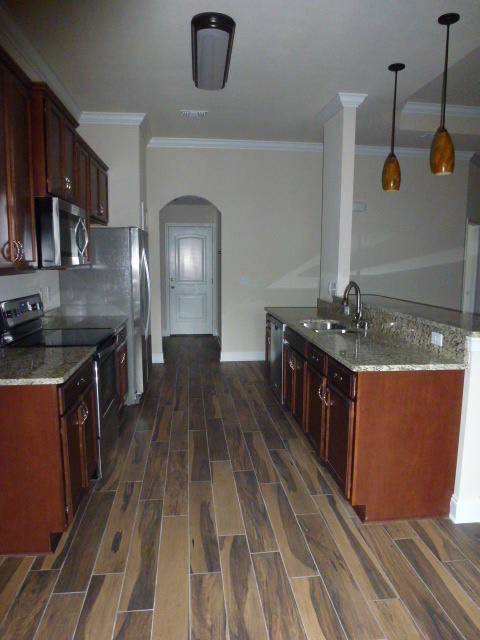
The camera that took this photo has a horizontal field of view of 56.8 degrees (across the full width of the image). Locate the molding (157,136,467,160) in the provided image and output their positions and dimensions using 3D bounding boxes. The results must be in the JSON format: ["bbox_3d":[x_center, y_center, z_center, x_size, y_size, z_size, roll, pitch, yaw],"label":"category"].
[{"bbox_3d":[1.087,-2.391,6.172,4.600,0.120,0.100,-1,8,-7],"label":"molding"}]

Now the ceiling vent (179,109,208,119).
[{"bbox_3d":[-0.513,-2.268,4.917,0.308,0.025,0.298,-1,8,-7],"label":"ceiling vent"}]

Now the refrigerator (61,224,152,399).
[{"bbox_3d":[-1.384,-0.066,4.817,0.800,1.770,0.910,-1,8,-7],"label":"refrigerator"}]

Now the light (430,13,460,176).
[{"bbox_3d":[1.361,-1.481,2.956,0.150,1.000,0.150,-1,8,-7],"label":"light"}]

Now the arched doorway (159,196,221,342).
[{"bbox_3d":[-0.692,-0.555,6.313,0.858,2.344,0.179,-1,8,-7],"label":"arched doorway"}]

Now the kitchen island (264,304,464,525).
[{"bbox_3d":[0.762,0.524,3.825,0.627,0.874,2.816,-1,8,-7],"label":"kitchen island"}]

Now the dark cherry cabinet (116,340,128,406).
[{"bbox_3d":[-1.390,0.498,4.051,0.620,0.860,0.690,-1,8,-7],"label":"dark cherry cabinet"}]

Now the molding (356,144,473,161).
[{"bbox_3d":[2.521,-2.388,6.341,1.801,0.114,0.100,-1,8,-7],"label":"molding"}]

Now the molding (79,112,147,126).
[{"bbox_3d":[-1.407,-2.216,4.891,0.756,0.109,0.095,-1,8,-7],"label":"molding"}]

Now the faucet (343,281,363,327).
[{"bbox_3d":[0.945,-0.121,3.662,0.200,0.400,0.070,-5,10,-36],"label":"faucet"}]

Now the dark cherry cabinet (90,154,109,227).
[{"bbox_3d":[-1.625,-1.341,4.614,0.350,0.650,0.910,-1,8,-7],"label":"dark cherry cabinet"}]

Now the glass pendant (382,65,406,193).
[{"bbox_3d":[1.275,-1.586,3.683,0.145,1.000,0.145,-1,8,-7],"label":"glass pendant"}]

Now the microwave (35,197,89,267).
[{"bbox_3d":[-1.369,-0.594,3.117,0.423,0.427,0.761,-1,8,-7],"label":"microwave"}]

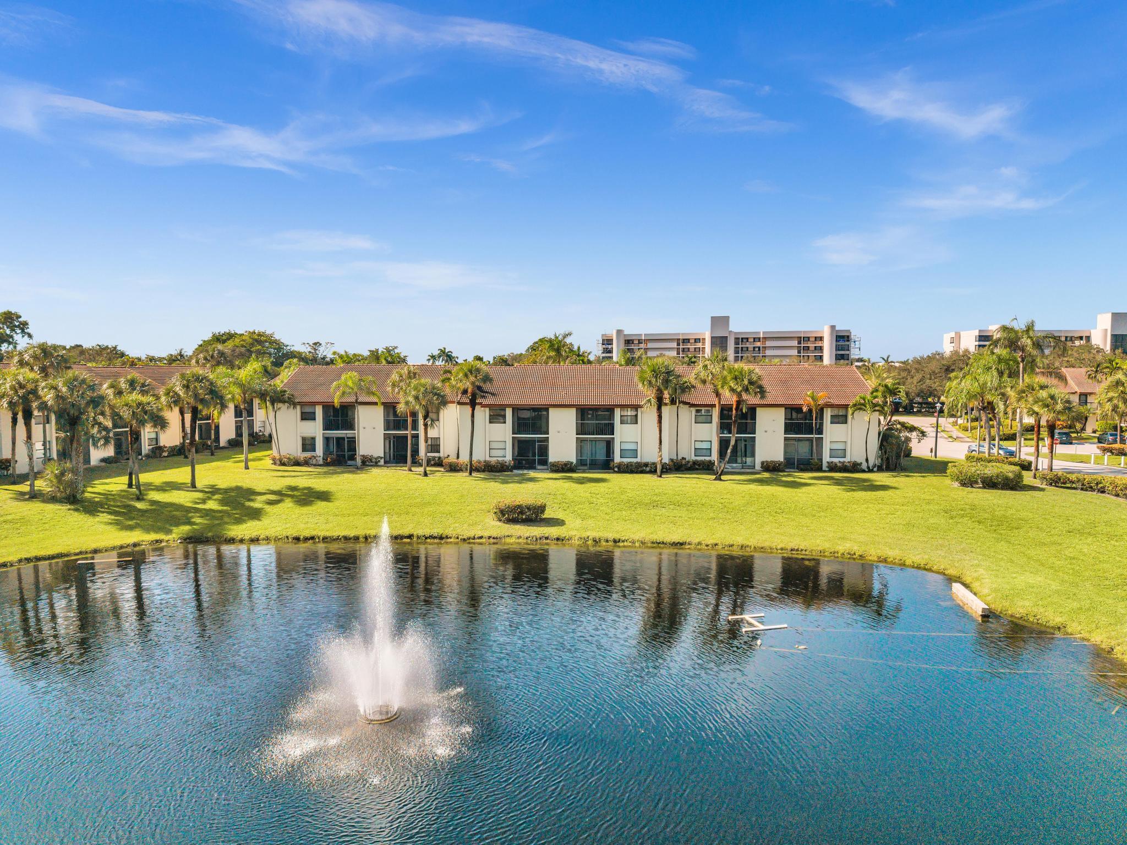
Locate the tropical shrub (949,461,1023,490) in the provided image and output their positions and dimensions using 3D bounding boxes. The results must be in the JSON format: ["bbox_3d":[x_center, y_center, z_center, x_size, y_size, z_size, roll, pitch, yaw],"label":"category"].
[{"bbox_3d":[30.484,3.816,56.513,5.200,1.450,3.200,0,4,0],"label":"tropical shrub"}]

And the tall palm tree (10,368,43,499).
[{"bbox_3d":[-36.376,0.780,52.711,2.300,8.610,2.300,0,4,0],"label":"tall palm tree"}]

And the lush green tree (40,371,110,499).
[{"bbox_3d":[-32.989,0.881,52.488,4.500,8.600,4.500,0,4,0],"label":"lush green tree"}]

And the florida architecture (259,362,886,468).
[{"bbox_3d":[0.900,-0.854,69.692,49.500,8.500,15.000,0,4,2],"label":"florida architecture"}]

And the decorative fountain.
[{"bbox_3d":[-5.625,5.759,22.104,5.900,5.800,6.000,0,4,0],"label":"decorative fountain"}]

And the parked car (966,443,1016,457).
[{"bbox_3d":[41.935,2.605,76.449,1.800,1.420,4.600,-2,5,-30],"label":"parked car"}]

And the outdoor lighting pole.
[{"bbox_3d":[34.205,0.630,71.335,0.600,5.360,0.600,0,4,0],"label":"outdoor lighting pole"}]

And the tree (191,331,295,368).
[{"bbox_3d":[-45.054,-6.100,110.076,13.200,13.890,13.000,0,4,0],"label":"tree"}]

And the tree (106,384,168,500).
[{"bbox_3d":[-29.407,1.320,53.719,3.800,7.900,3.800,0,4,0],"label":"tree"}]

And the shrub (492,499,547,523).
[{"bbox_3d":[-2.777,5.524,49.257,3.300,1.200,1.700,0,4,0],"label":"shrub"}]

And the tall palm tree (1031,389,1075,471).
[{"bbox_3d":[36.995,0.794,58.750,3.400,6.900,3.400,0,4,0],"label":"tall palm tree"}]

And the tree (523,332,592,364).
[{"bbox_3d":[-0.601,-4.793,97.106,8.200,12.990,7.500,0,4,0],"label":"tree"}]

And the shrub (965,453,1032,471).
[{"bbox_3d":[36.500,3.288,65.466,1.600,0.950,5.800,-2,5,-23],"label":"shrub"}]

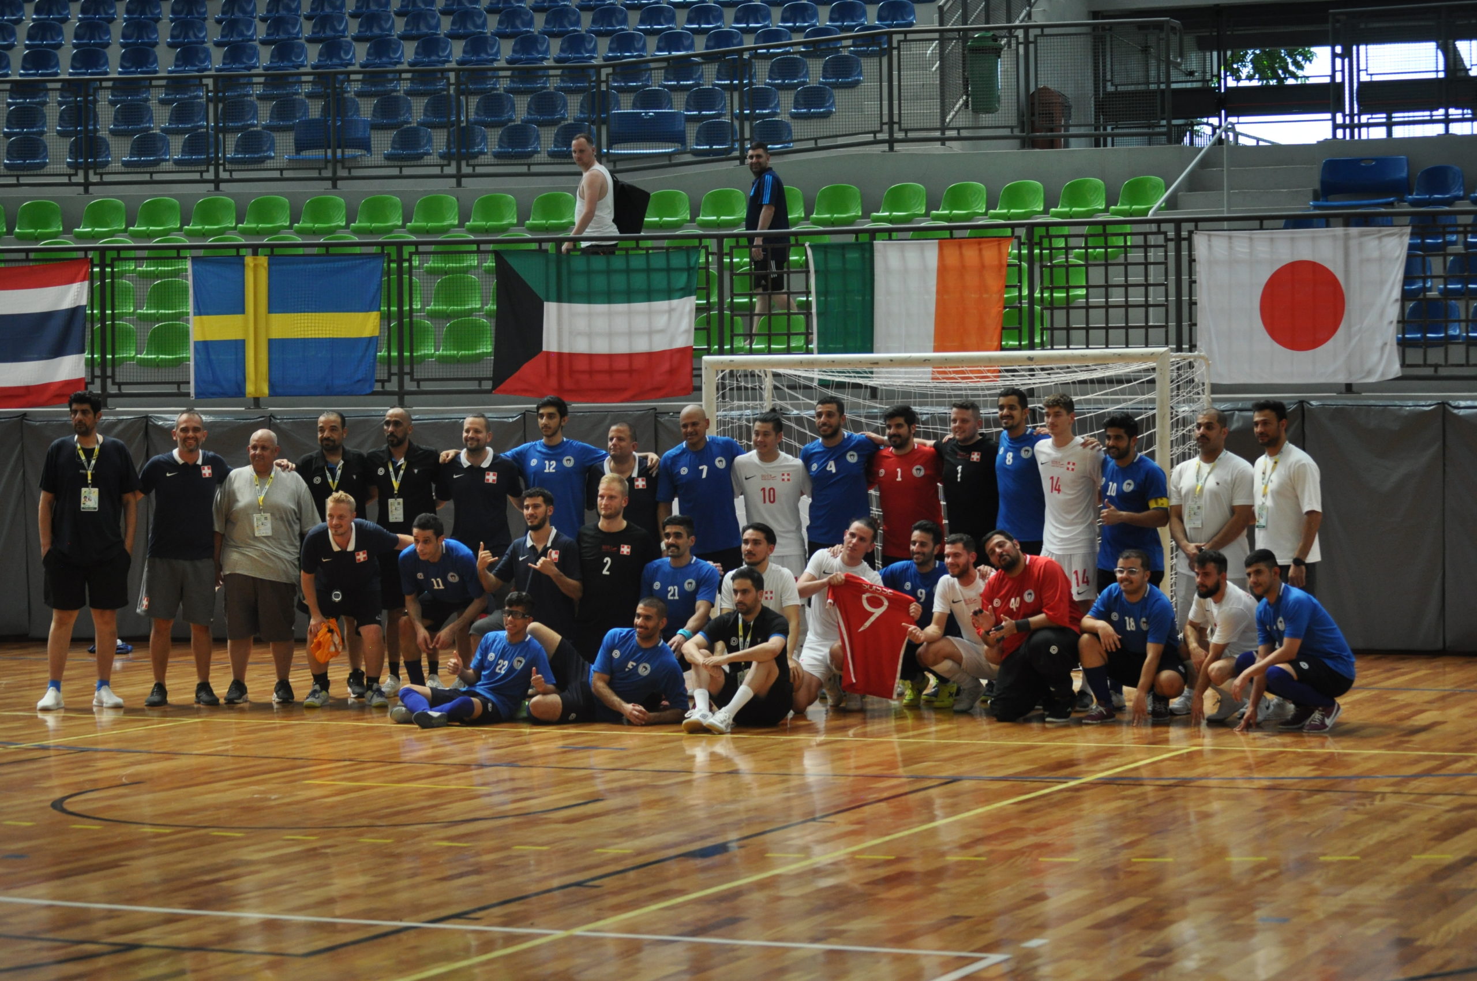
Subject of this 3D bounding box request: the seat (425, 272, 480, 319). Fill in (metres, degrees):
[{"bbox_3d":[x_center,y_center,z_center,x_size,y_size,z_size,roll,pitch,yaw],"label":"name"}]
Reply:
[{"bbox_3d":[-2.405,-1.649,28.550,0.430,0.395,0.410,0,0,11],"label":"seat"}]

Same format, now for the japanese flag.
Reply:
[{"bbox_3d":[4.068,-1.335,24.300,1.580,1.130,0.080,0,1,24],"label":"japanese flag"}]

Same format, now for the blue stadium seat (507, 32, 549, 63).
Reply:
[{"bbox_3d":[-2.223,-4.695,35.750,0.430,0.395,0.410,0,0,11],"label":"blue stadium seat"}]

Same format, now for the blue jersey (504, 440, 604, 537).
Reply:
[{"bbox_3d":[-1.145,-0.004,20.900,0.680,0.680,0.280,0,1,15],"label":"blue jersey"}]

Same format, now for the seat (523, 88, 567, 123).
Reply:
[{"bbox_3d":[-2.020,-3.985,34.900,0.450,0.390,0.420,0,1,5],"label":"seat"}]

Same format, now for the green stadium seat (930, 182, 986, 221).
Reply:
[{"bbox_3d":[1.901,-2.481,28.900,0.425,0.340,0.410,0,1,17],"label":"green stadium seat"}]

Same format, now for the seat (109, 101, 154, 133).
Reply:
[{"bbox_3d":[-6.160,-3.788,34.100,0.420,0.365,0.400,-1,1,-5],"label":"seat"}]

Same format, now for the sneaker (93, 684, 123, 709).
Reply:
[{"bbox_3d":[-3.848,1.248,20.500,0.110,0.130,0.300,-1,1,-26],"label":"sneaker"}]

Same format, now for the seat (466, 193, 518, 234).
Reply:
[{"bbox_3d":[-2.214,-2.484,30.200,0.430,0.350,0.400,0,0,10],"label":"seat"}]

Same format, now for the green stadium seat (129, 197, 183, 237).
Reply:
[{"bbox_3d":[-5.265,-2.456,30.300,0.440,0.400,0.440,-1,1,4],"label":"green stadium seat"}]

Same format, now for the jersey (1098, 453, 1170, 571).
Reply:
[{"bbox_3d":[2.236,0.120,18.950,0.430,0.660,0.280,0,1,43],"label":"jersey"}]

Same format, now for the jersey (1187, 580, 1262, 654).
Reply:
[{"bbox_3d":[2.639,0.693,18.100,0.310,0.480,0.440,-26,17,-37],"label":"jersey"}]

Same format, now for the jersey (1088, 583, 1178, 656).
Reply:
[{"bbox_3d":[2.234,0.736,19.050,0.500,0.440,0.400,0,1,20],"label":"jersey"}]

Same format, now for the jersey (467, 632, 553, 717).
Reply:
[{"bbox_3d":[-1.309,1.045,19.200,0.460,0.490,0.280,0,-14,32],"label":"jersey"}]

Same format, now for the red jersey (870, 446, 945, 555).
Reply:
[{"bbox_3d":[1.006,0.058,20.000,0.460,0.680,0.280,0,1,18],"label":"red jersey"}]

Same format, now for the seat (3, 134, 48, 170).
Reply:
[{"bbox_3d":[-7.158,-3.390,33.800,0.430,0.395,0.410,0,0,-6],"label":"seat"}]

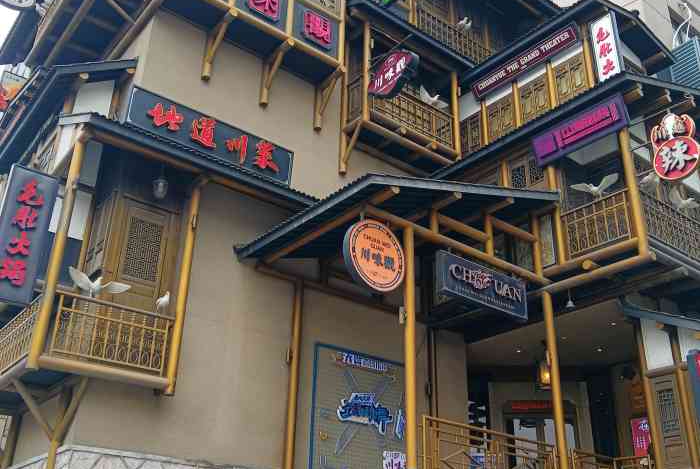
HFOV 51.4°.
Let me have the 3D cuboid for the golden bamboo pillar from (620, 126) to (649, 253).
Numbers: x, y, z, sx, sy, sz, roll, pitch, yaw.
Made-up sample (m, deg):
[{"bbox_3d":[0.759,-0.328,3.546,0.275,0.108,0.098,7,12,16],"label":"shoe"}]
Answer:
[{"bbox_3d":[4.320,-0.680,11.014,0.148,2.193,0.148,20,-31,-34],"label":"golden bamboo pillar"}]

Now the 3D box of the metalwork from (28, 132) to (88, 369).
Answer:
[{"bbox_3d":[-4.168,0.105,10.481,0.160,3.750,0.160,20,-30,-34],"label":"metalwork"}]

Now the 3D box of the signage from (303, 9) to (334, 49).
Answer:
[{"bbox_3d":[-0.625,-3.933,13.935,0.611,0.601,0.097,20,-32,-33],"label":"signage"}]

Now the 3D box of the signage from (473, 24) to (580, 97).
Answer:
[{"bbox_3d":[3.225,-3.259,13.759,0.100,0.350,2.360,-1,-17,-42],"label":"signage"}]

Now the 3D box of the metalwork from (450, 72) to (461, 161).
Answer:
[{"bbox_3d":[2.317,-2.619,15.806,0.145,2.289,0.145,20,-32,-33],"label":"metalwork"}]

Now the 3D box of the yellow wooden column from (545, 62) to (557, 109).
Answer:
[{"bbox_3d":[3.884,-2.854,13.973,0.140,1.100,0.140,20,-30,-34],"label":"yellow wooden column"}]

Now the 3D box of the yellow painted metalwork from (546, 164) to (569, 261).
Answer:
[{"bbox_3d":[3.690,-0.450,12.990,0.155,2.150,0.155,20,-30,-34],"label":"yellow painted metalwork"}]

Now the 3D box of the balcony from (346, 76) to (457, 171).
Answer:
[{"bbox_3d":[1.055,-2.103,14.266,2.460,1.220,0.720,20,-30,-35],"label":"balcony"}]

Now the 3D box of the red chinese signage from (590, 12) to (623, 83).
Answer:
[{"bbox_3d":[4.508,-3.160,12.714,0.136,1.552,0.398,20,-32,-33],"label":"red chinese signage"}]

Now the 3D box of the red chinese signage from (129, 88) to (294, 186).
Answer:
[{"bbox_3d":[-2.273,-1.604,12.317,3.026,0.689,0.136,20,-32,-33],"label":"red chinese signage"}]

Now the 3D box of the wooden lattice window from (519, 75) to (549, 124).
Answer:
[{"bbox_3d":[3.788,-2.802,14.936,0.080,0.980,0.700,20,-30,-34],"label":"wooden lattice window"}]

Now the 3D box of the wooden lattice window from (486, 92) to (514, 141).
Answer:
[{"bbox_3d":[3.219,-2.518,15.587,0.080,0.980,0.700,20,-30,-34],"label":"wooden lattice window"}]

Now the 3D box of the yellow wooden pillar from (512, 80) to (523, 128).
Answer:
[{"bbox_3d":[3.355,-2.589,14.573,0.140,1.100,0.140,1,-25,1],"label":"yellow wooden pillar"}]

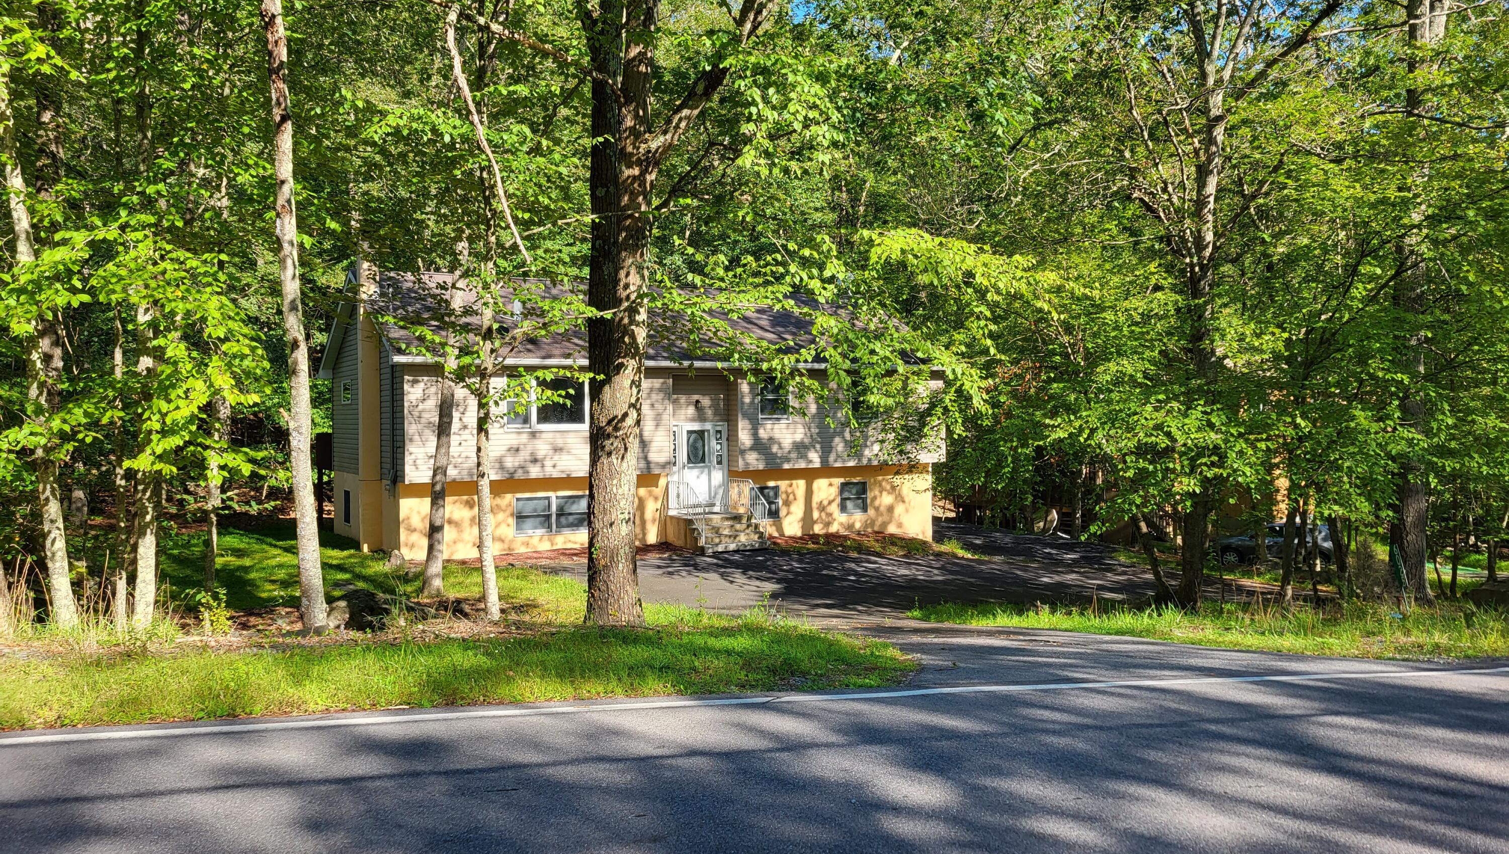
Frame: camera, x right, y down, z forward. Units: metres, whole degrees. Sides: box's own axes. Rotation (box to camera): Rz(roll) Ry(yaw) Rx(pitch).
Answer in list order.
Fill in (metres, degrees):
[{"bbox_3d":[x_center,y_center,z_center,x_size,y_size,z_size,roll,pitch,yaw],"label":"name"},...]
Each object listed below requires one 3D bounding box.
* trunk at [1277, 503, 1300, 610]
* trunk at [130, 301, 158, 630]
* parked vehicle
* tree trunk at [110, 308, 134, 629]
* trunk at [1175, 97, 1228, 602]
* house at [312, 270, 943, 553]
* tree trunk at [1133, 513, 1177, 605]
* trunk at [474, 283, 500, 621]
[{"bbox_3d":[5.324,1.269,11.300,0.170,1.070,0.150,3,0,0],"label":"trunk"},{"bbox_3d":[-4.714,0.300,8.750,0.190,2.539,0.180,0,0,0],"label":"trunk"},{"bbox_3d":[17.189,3.989,37.600,4.450,1.620,1.850,-1,0,18],"label":"parked vehicle"},{"bbox_3d":[-4.911,0.325,8.800,0.150,2.508,0.130,-1,0,0],"label":"tree trunk"},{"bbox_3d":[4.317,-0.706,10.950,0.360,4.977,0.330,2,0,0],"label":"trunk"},{"bbox_3d":[-2.868,-0.417,30.900,15.639,6.950,8.450,-1,0,-31],"label":"house"},{"bbox_3d":[3.937,1.299,11.150,0.220,0.916,0.180,-16,0,0],"label":"tree trunk"},{"bbox_3d":[-2.297,0.213,9.750,0.190,2.911,0.180,-2,0,0],"label":"trunk"}]

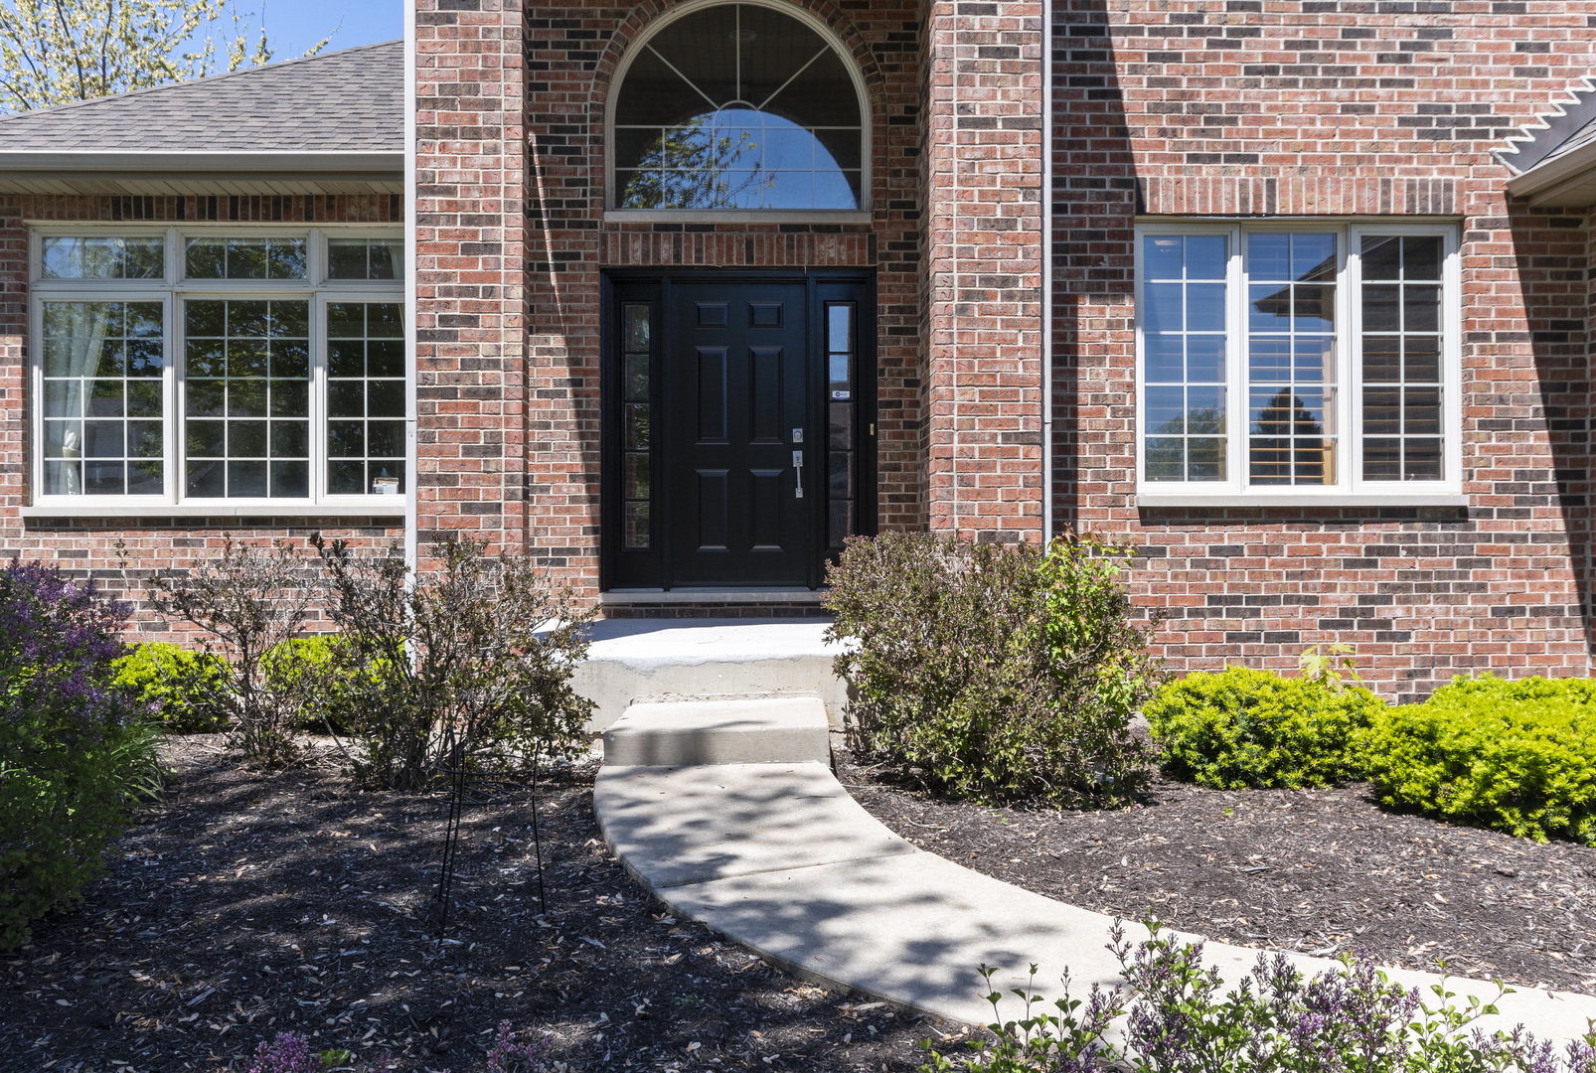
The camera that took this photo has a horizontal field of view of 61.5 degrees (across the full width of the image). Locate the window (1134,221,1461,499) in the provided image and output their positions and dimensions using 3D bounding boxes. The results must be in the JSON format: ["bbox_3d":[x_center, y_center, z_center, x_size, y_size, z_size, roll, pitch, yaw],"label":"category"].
[{"bbox_3d":[2.720,-0.962,7.290,1.780,1.510,0.130,0,0,-1],"label":"window"}]

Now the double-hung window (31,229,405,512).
[{"bbox_3d":[-3.500,-1.085,8.600,2.720,1.800,0.130,0,0,-1],"label":"double-hung window"}]

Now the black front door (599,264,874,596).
[{"bbox_3d":[-0.387,-0.690,8.770,1.770,2.090,0.160,0,0,-1],"label":"black front door"}]

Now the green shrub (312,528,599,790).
[{"bbox_3d":[-1.385,0.500,5.420,1.150,1.030,1.050,0,0,-1],"label":"green shrub"}]

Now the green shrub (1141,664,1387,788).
[{"bbox_3d":[2.040,0.775,5.800,1.060,0.470,0.980,0,0,-1],"label":"green shrub"}]

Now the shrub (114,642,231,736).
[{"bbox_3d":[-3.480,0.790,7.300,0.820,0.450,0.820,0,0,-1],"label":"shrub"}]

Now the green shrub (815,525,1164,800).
[{"bbox_3d":[0.785,0.500,5.420,1.360,1.040,1.150,0,0,-1],"label":"green shrub"}]

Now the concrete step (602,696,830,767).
[{"bbox_3d":[-0.330,0.857,5.850,0.910,0.155,0.880,0,0,-1],"label":"concrete step"}]

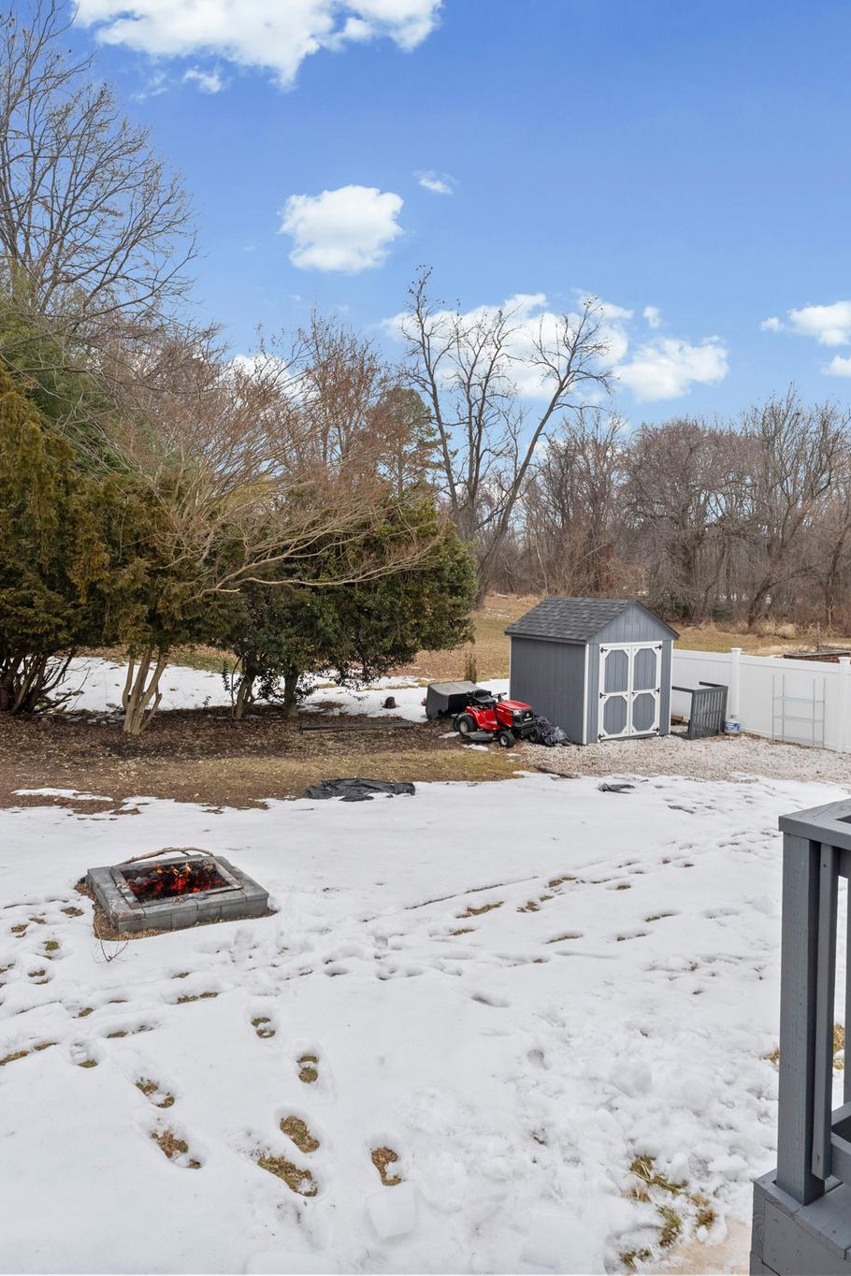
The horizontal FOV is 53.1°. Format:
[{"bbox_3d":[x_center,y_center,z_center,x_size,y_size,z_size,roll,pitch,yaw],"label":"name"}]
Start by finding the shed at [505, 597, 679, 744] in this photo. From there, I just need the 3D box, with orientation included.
[{"bbox_3d":[3.770,0.604,19.601,2.571,3.045,3.104,-3,5,-27],"label":"shed"}]

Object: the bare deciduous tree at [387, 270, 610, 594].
[{"bbox_3d":[4.528,-11.834,50.000,12.200,19.200,10.500,0,5,0],"label":"bare deciduous tree"}]

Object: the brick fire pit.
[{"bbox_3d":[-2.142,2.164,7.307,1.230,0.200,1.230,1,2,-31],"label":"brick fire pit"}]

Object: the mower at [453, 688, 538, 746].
[{"bbox_3d":[1.578,1.725,18.500,1.080,1.040,1.700,-4,6,-36],"label":"mower"}]

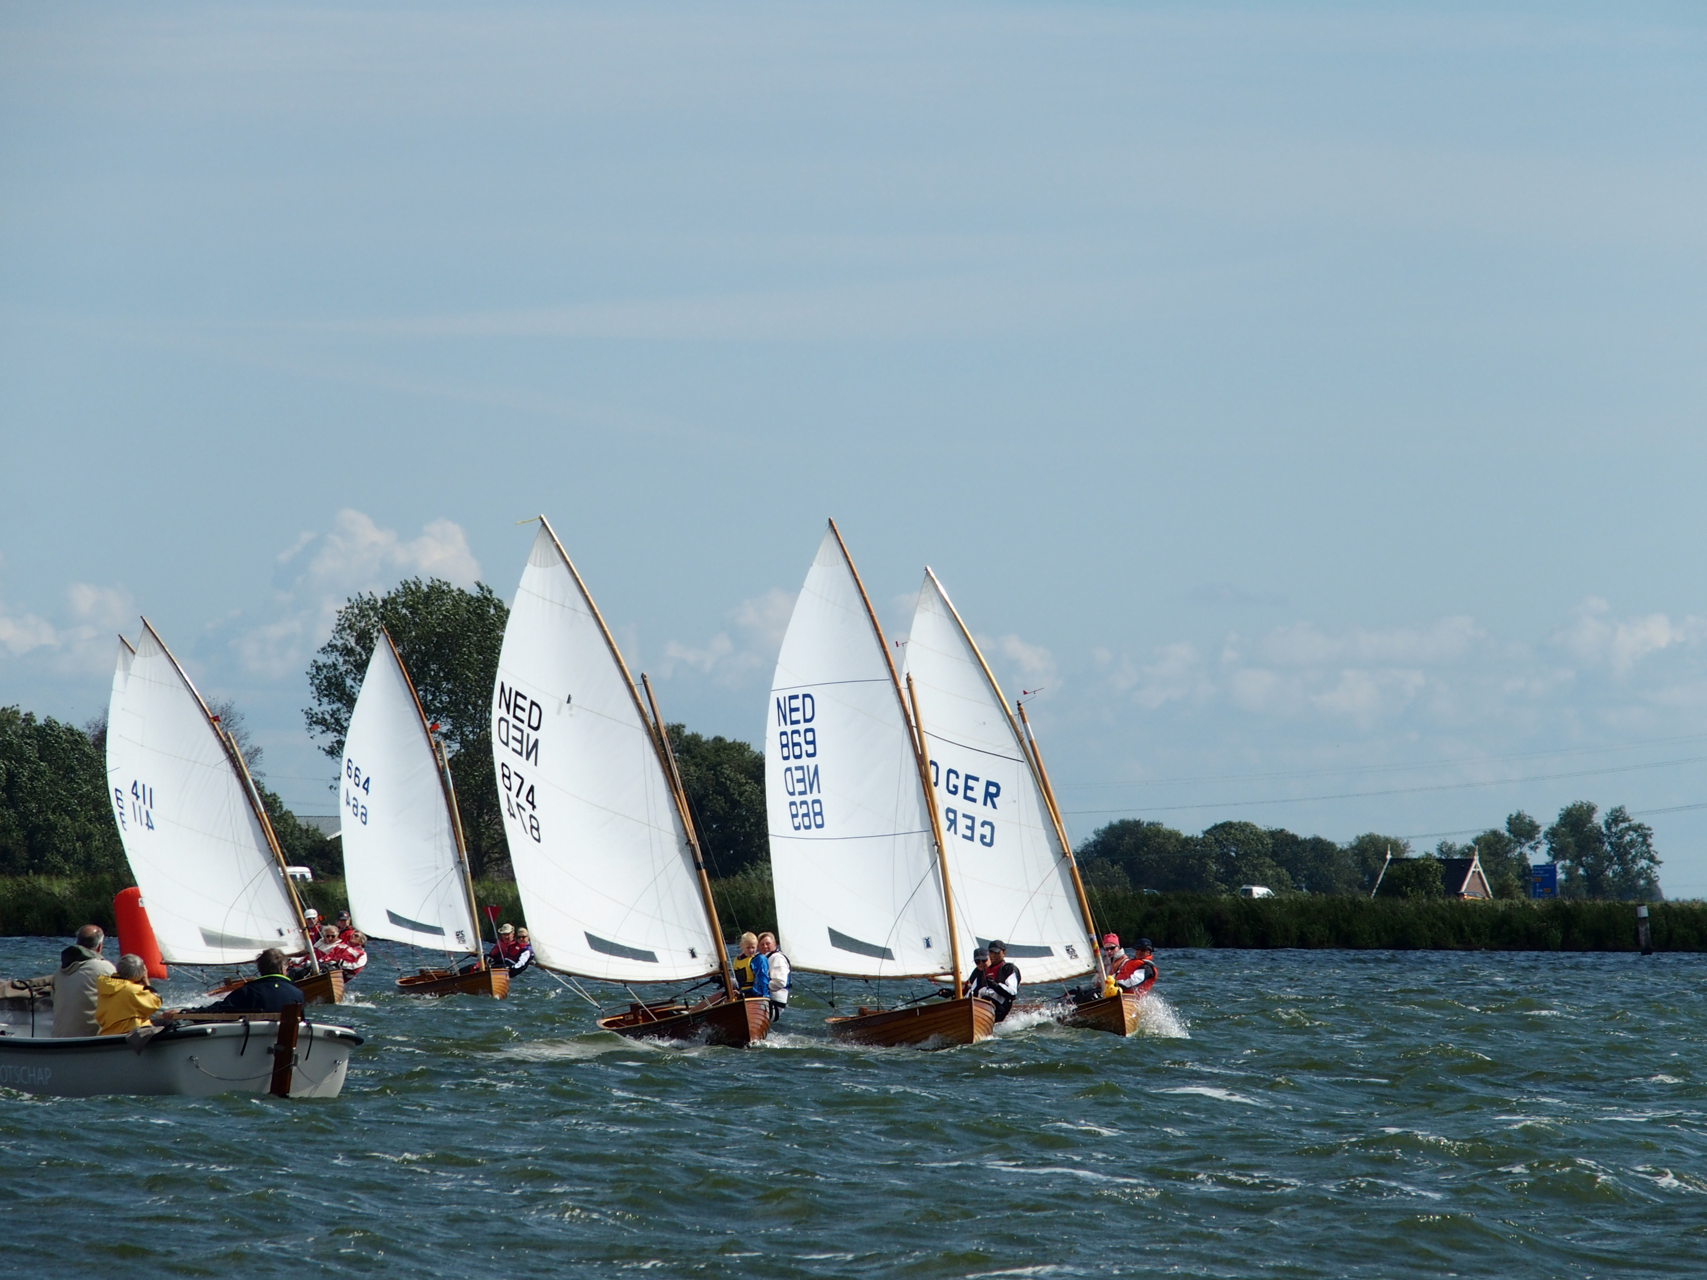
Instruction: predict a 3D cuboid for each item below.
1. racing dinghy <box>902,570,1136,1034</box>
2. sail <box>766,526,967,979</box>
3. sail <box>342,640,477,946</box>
[{"bbox_3d":[1.624,1.855,165.876,2.070,5.500,3.680,-14,2,-14],"label":"racing dinghy"},{"bbox_3d":[0.135,1.129,150.000,2.500,4.750,0.600,-7,1,45],"label":"sail"},{"bbox_3d":[-6.405,2.209,214.000,2.500,4.750,0.600,-8,1,45],"label":"sail"}]

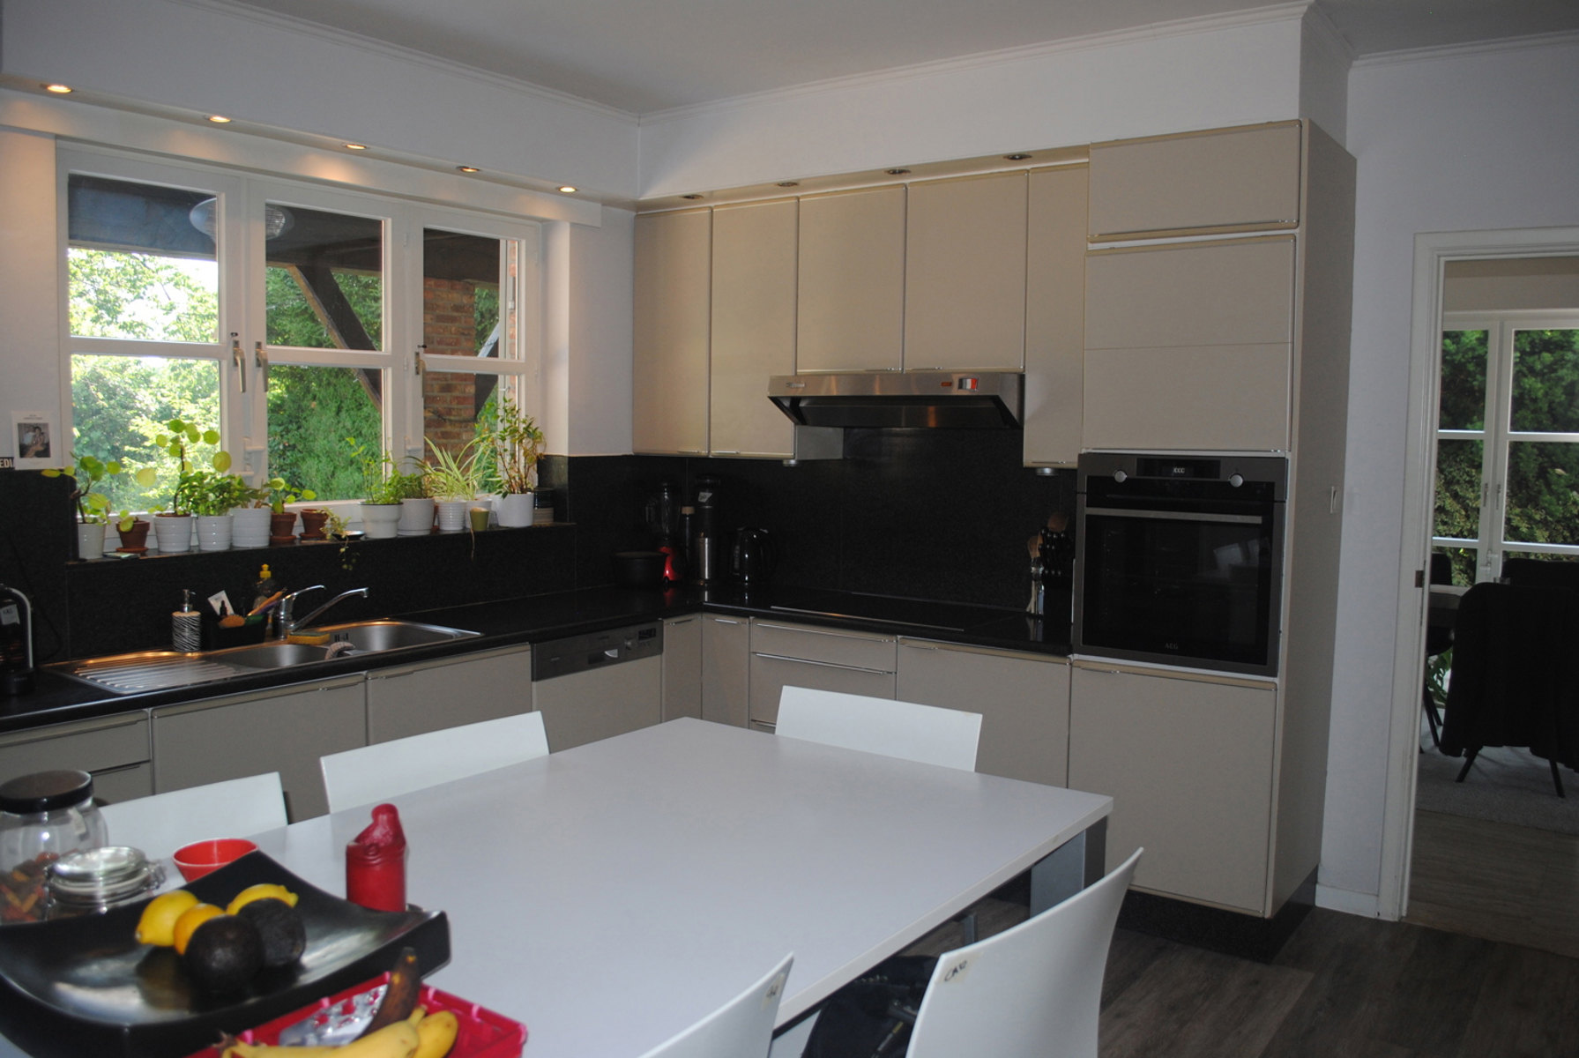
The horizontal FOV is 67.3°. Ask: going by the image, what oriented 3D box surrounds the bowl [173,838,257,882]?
[{"bbox_3d":[-0.883,0.527,1.827,0.120,0.060,0.120,1,5,0],"label":"bowl"}]

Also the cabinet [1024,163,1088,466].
[{"bbox_3d":[0.950,-0.689,3.952,0.196,0.965,0.325,4,6,36],"label":"cabinet"}]

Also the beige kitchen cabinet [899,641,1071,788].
[{"bbox_3d":[0.767,0.678,3.996,0.607,0.634,0.575,4,6,36],"label":"beige kitchen cabinet"}]

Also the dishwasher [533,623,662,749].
[{"bbox_3d":[-0.871,0.646,4.176,0.580,0.644,0.606,4,6,36],"label":"dishwasher"}]

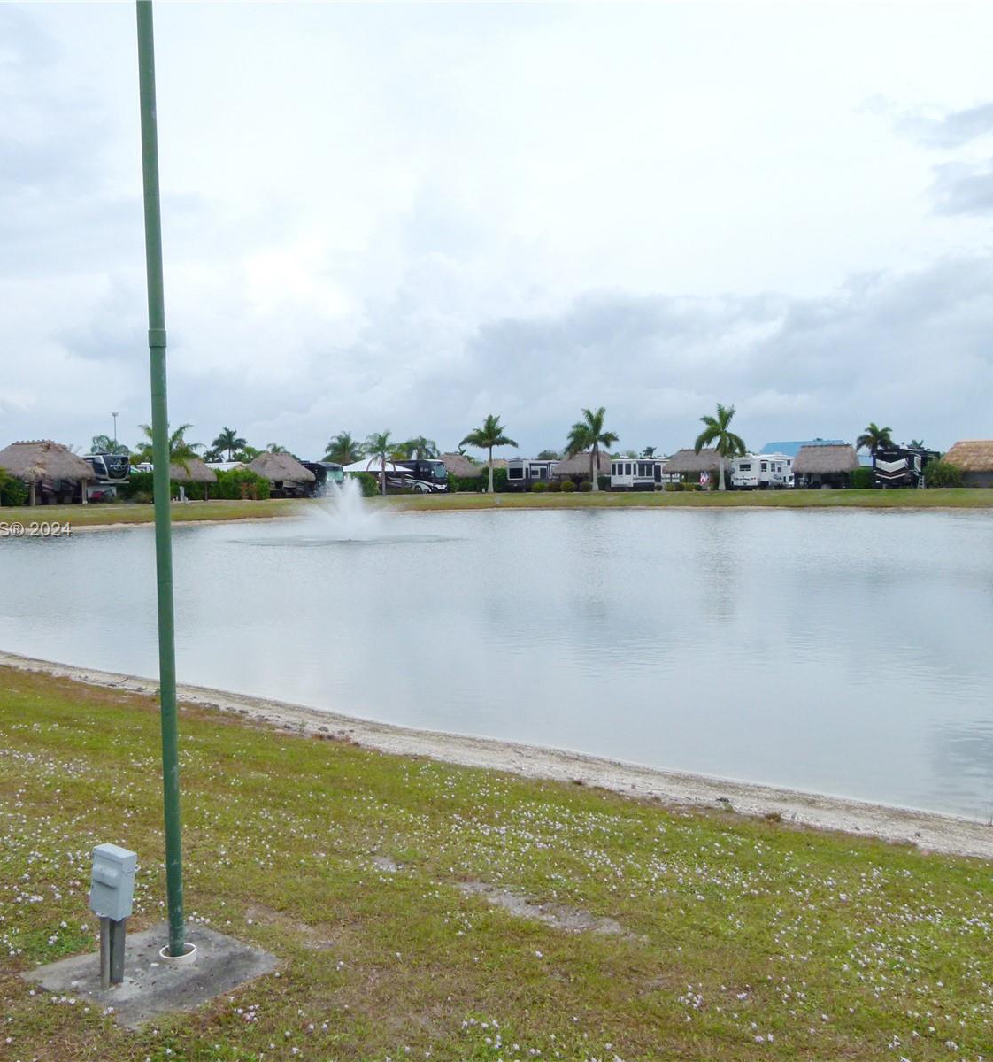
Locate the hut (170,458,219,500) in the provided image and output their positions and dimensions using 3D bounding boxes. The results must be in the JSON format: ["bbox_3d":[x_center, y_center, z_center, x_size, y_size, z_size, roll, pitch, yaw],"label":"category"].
[{"bbox_3d":[-24.040,-3.980,79.500,3.700,3.400,3.600,-3,4,-41],"label":"hut"}]

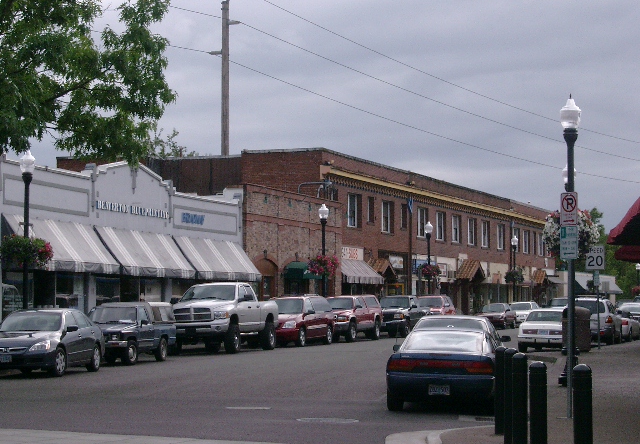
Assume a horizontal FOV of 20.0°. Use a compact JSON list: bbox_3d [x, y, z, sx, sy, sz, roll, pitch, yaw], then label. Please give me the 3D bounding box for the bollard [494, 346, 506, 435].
[{"bbox_3d":[2.129,1.974,21.228,0.160,1.028,0.160,-1,-3,16],"label":"bollard"}]

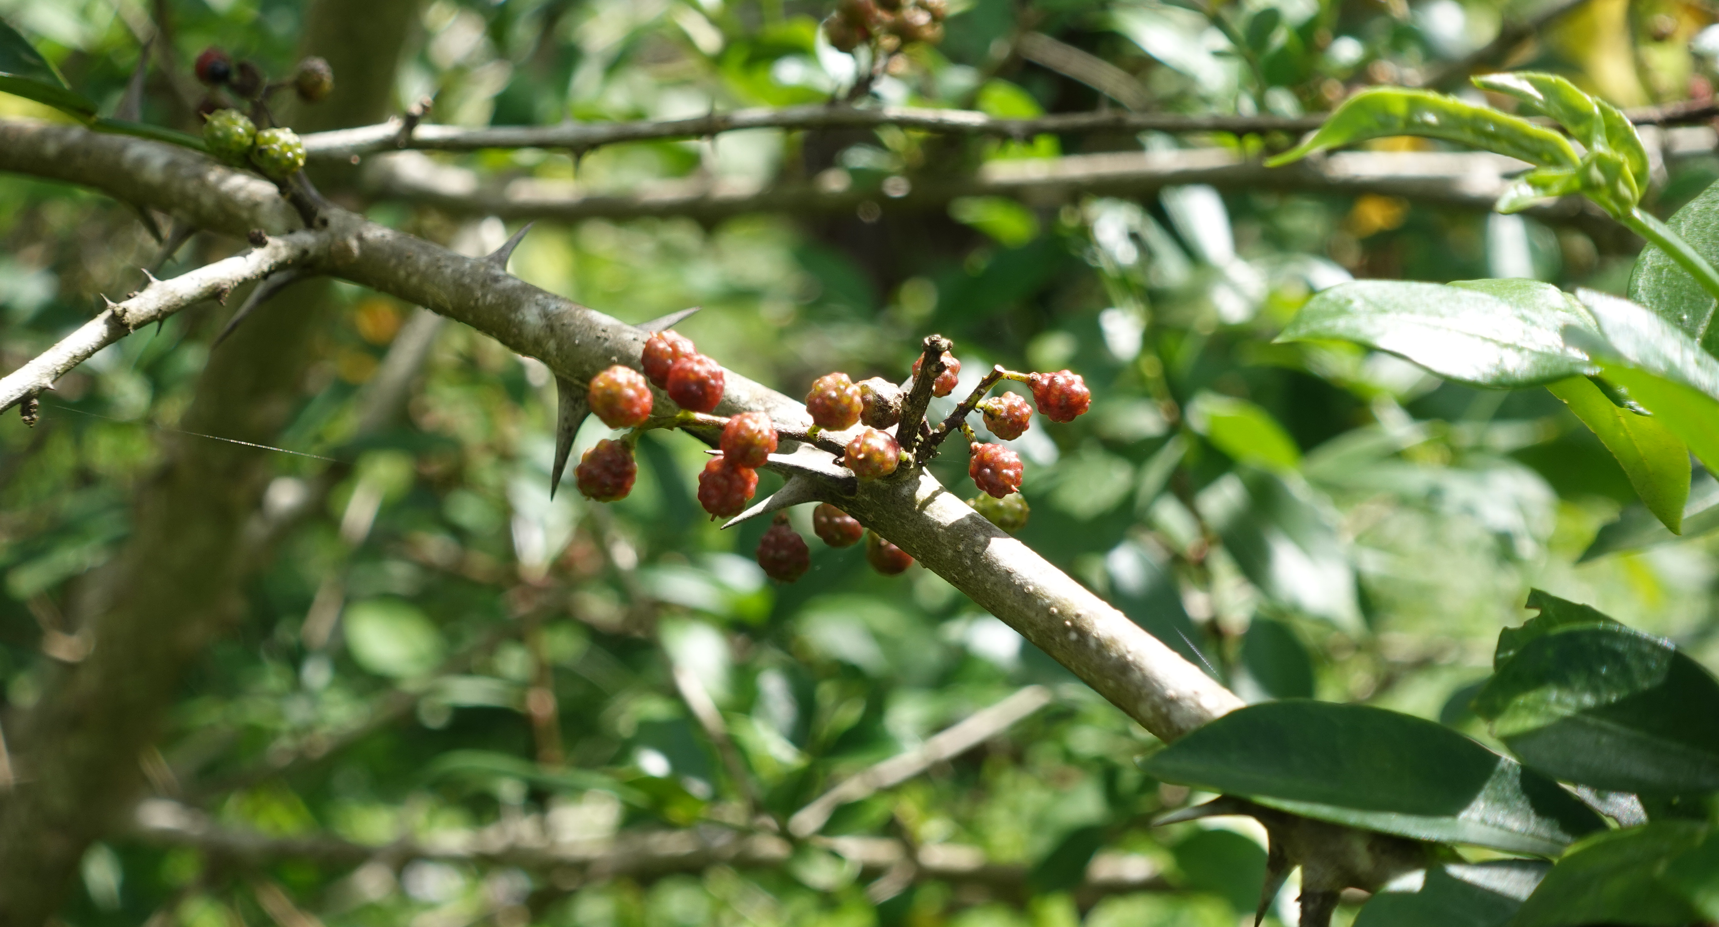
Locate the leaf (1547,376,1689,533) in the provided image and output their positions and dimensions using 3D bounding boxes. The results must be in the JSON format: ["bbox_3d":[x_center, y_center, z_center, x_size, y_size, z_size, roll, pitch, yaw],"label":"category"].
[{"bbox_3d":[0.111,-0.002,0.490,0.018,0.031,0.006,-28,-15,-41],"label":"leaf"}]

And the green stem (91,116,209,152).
[{"bbox_3d":[-0.088,-0.041,0.415,0.015,0.002,0.002,15,-16,3],"label":"green stem"}]

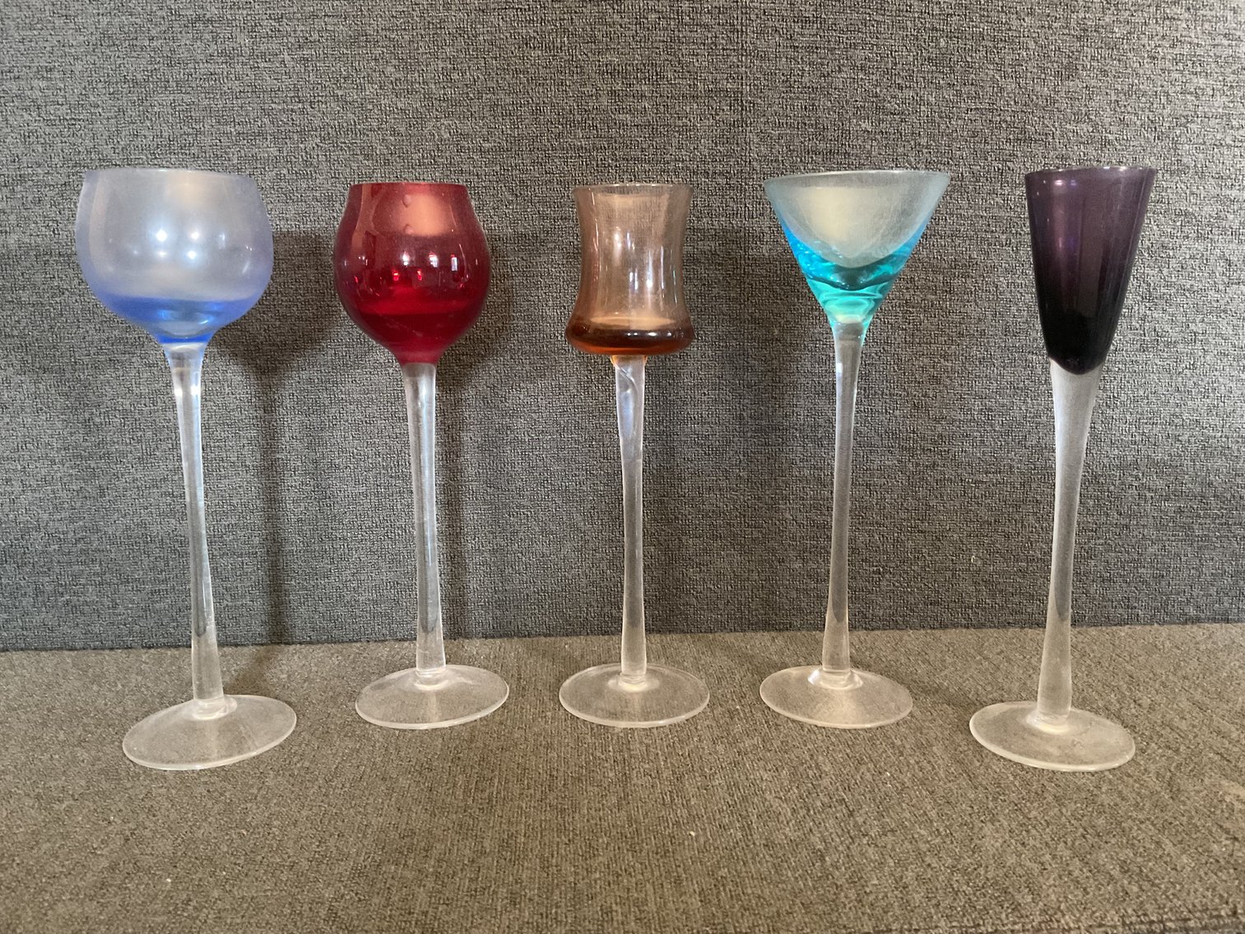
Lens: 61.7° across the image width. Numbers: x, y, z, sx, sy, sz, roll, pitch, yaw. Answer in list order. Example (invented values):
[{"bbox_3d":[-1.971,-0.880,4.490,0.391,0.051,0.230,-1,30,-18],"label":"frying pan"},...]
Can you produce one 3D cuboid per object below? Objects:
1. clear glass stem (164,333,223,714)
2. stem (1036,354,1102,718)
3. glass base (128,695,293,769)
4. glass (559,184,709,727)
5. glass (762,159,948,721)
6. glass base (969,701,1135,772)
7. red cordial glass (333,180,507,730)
[{"bbox_3d":[-0.160,0.024,0.392,0.017,0.140,0.017,0,11,0],"label":"clear glass stem"},{"bbox_3d":[0.168,0.031,0.396,0.020,0.138,0.020,0,11,0],"label":"stem"},{"bbox_3d":[-0.160,0.099,0.406,0.062,0.009,0.062,0,11,0],"label":"glass base"},{"bbox_3d":[0.005,-0.005,0.419,0.062,0.206,0.062,0,11,0],"label":"glass"},{"bbox_3d":[0.089,-0.007,0.418,0.071,0.211,0.071,0,11,0],"label":"glass"},{"bbox_3d":[0.168,0.101,0.409,0.061,0.009,0.061,0,11,0],"label":"glass base"},{"bbox_3d":[-0.080,-0.005,0.419,0.063,0.207,0.063,0,11,0],"label":"red cordial glass"}]

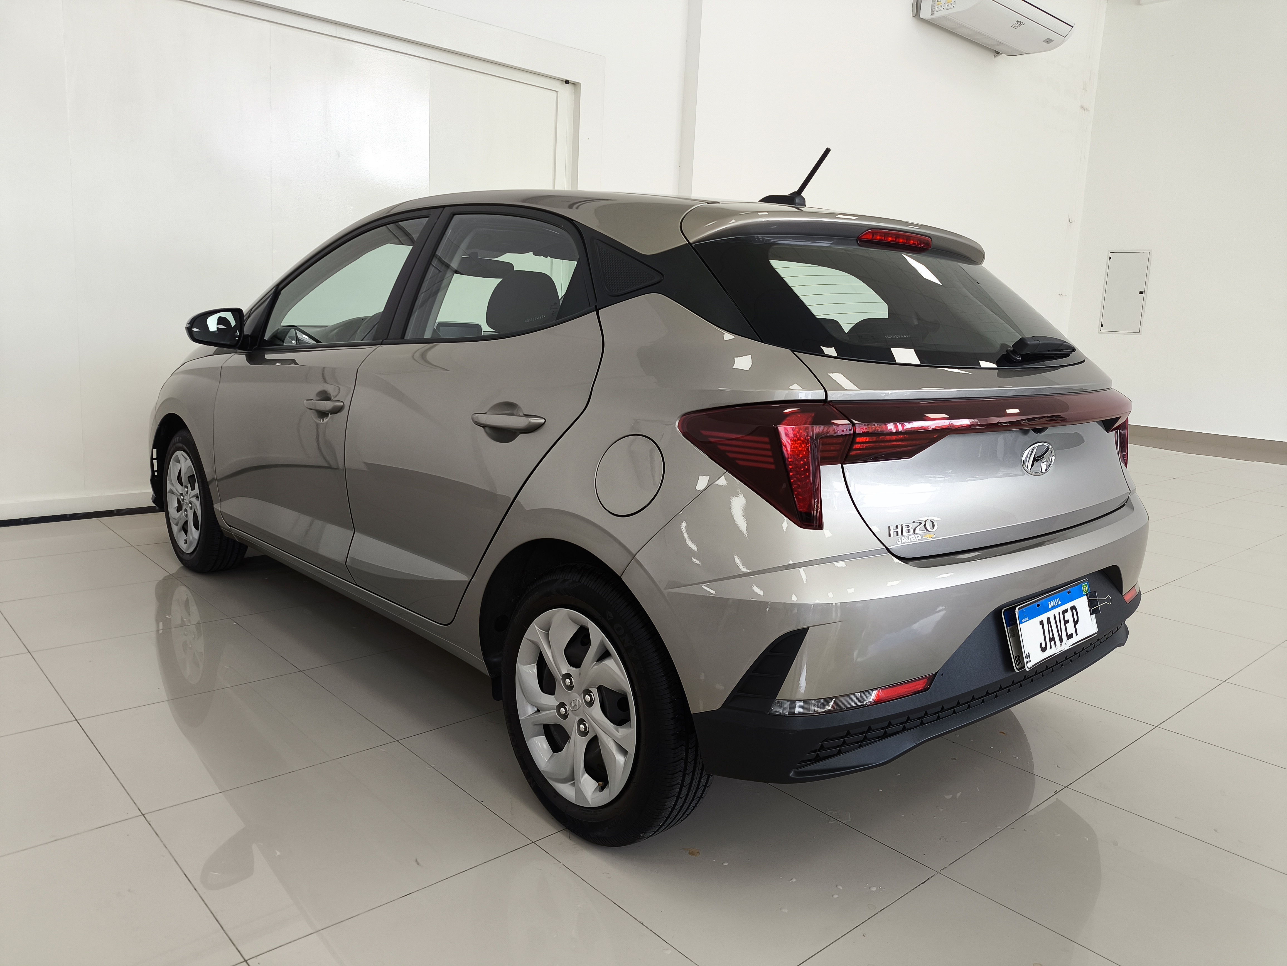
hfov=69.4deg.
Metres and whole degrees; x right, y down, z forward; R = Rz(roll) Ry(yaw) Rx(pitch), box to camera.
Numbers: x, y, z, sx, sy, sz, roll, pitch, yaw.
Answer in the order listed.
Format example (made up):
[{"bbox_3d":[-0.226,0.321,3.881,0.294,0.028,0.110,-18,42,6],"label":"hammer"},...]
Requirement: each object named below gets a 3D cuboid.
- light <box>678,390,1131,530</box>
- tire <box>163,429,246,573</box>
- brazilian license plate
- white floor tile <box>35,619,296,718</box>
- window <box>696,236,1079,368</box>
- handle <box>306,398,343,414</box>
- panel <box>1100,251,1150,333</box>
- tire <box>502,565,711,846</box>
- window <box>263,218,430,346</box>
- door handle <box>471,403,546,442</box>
[{"bbox_3d":[0.781,-0.099,2.143,1.680,0.235,0.270,-6,14,-42],"label":"light"},{"bbox_3d":[-1.822,0.060,3.872,0.190,0.605,0.605,-7,14,-43],"label":"tire"},{"bbox_3d":[0.897,0.304,2.030,0.400,0.130,0.020,-7,-1,-43],"label":"brazilian license plate"},{"bbox_3d":[-1.477,0.558,2.869,0.600,0.012,0.600,-6,14,-42],"label":"white floor tile"},{"bbox_3d":[0.674,-0.403,2.233,1.300,0.090,0.420,-7,56,-43],"label":"window"},{"bbox_3d":[-0.934,-0.224,2.719,0.047,0.045,0.240,-6,14,-42],"label":"handle"},{"bbox_3d":[4.974,-1.966,9.618,0.040,0.835,0.425,-6,14,-42],"label":"panel"},{"bbox_3d":[-0.092,0.474,2.077,0.200,0.605,0.605,-7,14,-43],"label":"tire"},{"bbox_3d":[-0.974,-0.627,2.959,0.920,0.420,0.050,13,-3,45],"label":"window"},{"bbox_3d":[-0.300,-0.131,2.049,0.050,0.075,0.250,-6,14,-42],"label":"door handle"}]

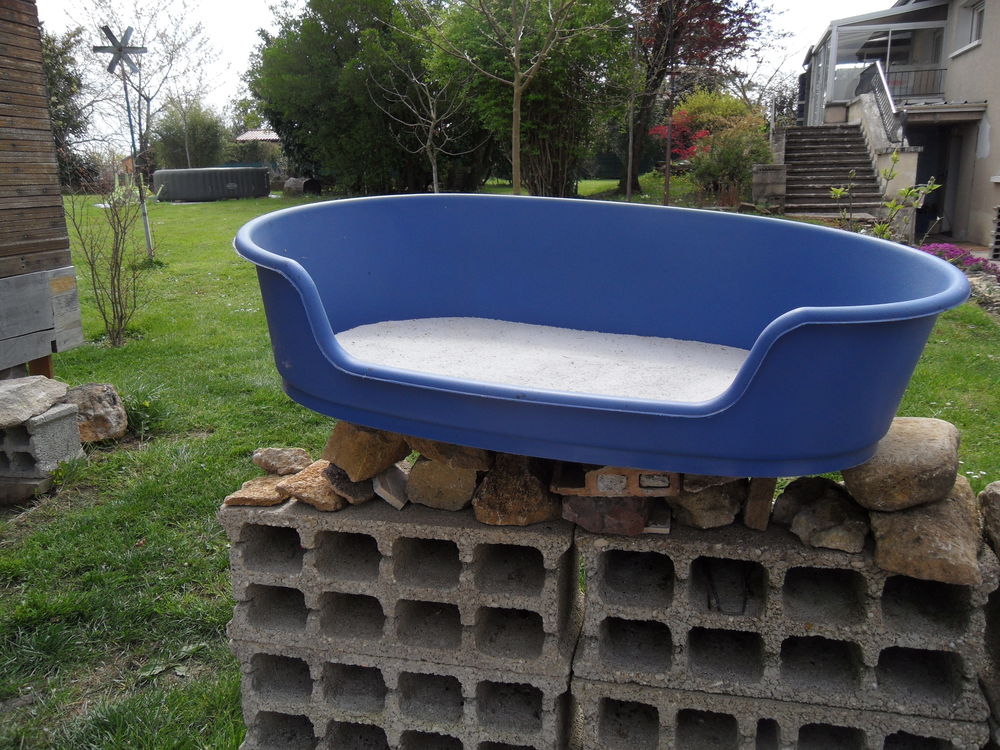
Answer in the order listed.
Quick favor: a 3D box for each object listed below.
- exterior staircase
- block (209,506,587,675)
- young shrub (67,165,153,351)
[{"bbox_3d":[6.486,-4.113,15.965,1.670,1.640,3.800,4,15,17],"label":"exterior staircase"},{"bbox_3d":[-0.133,0.278,1.218,0.497,0.203,0.200,3,14,9],"label":"block"},{"bbox_3d":[-2.357,-0.714,4.870,0.520,1.082,0.500,-7,15,-25],"label":"young shrub"}]

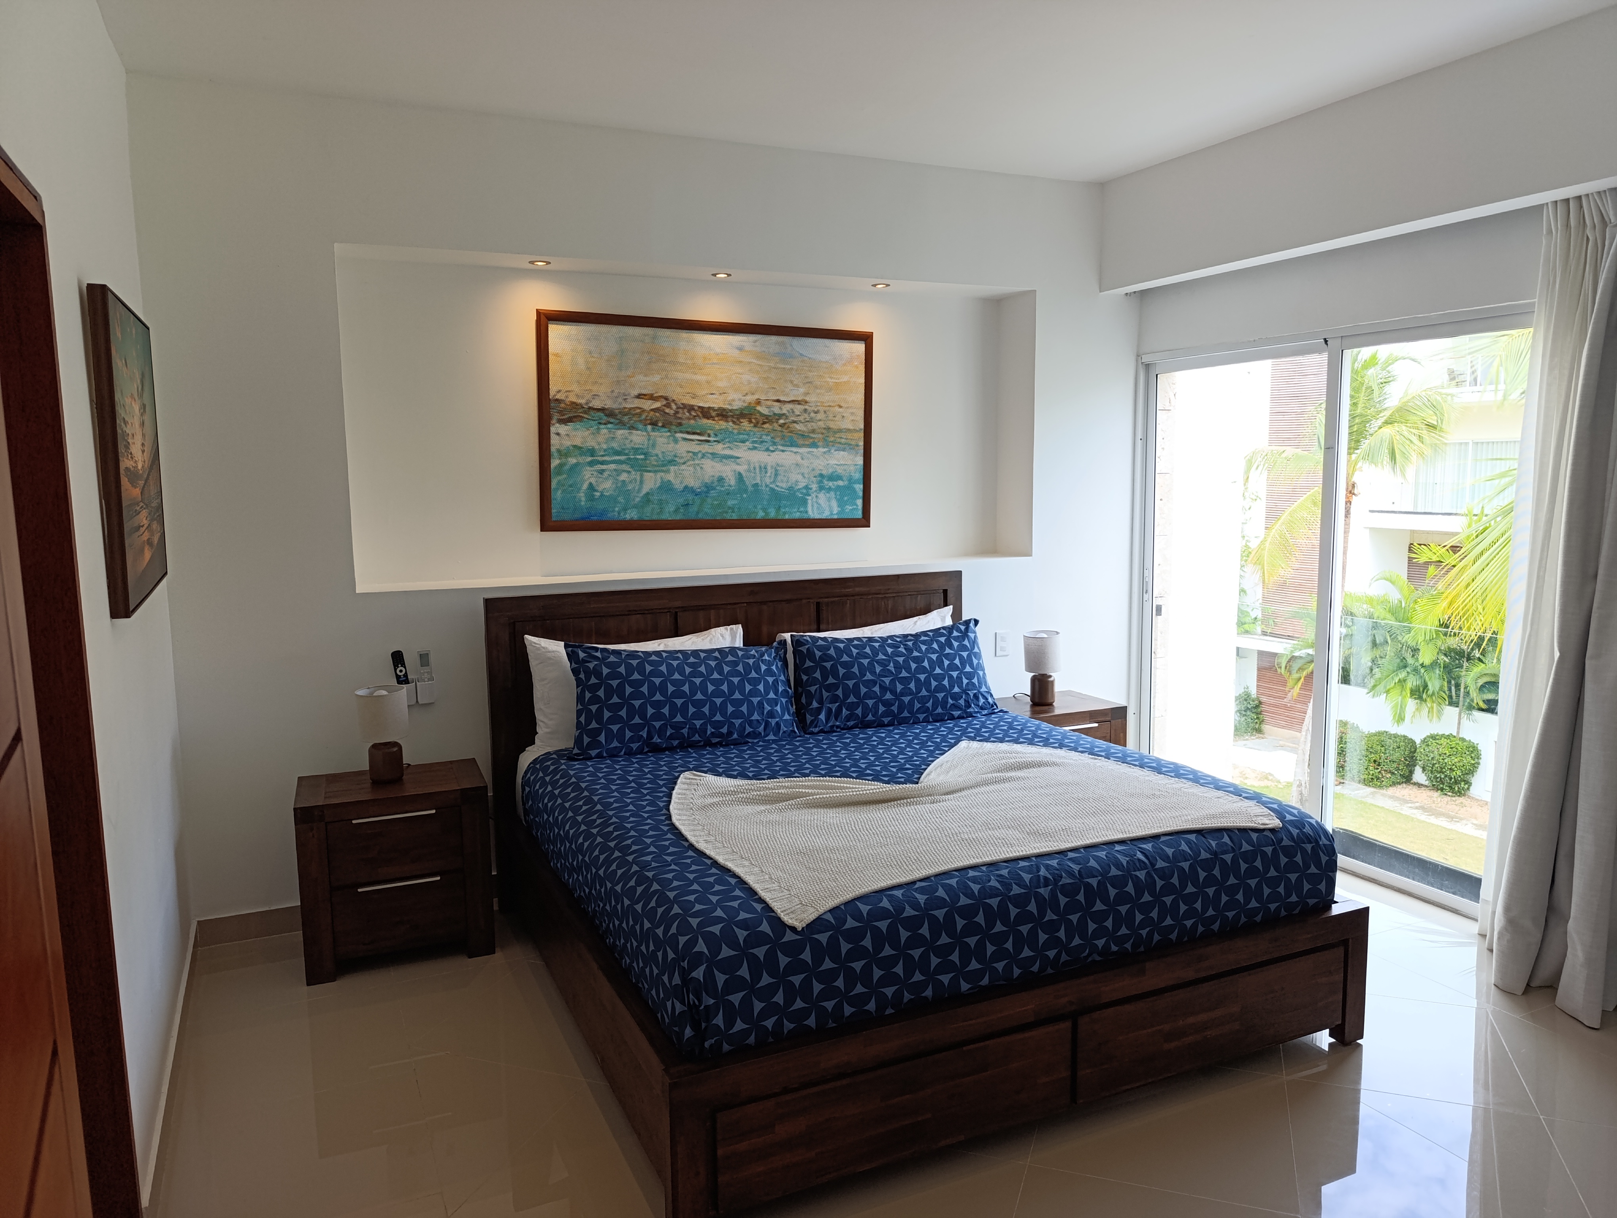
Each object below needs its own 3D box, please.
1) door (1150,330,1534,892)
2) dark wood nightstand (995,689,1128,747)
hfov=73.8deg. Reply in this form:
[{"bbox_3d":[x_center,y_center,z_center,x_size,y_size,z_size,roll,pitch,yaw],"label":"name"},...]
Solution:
[{"bbox_3d":[2.159,-0.043,4.537,0.101,2.214,2.150,-4,8,-24],"label":"door"},{"bbox_3d":[1.075,0.732,4.904,0.600,0.604,0.396,-4,8,-25],"label":"dark wood nightstand"}]

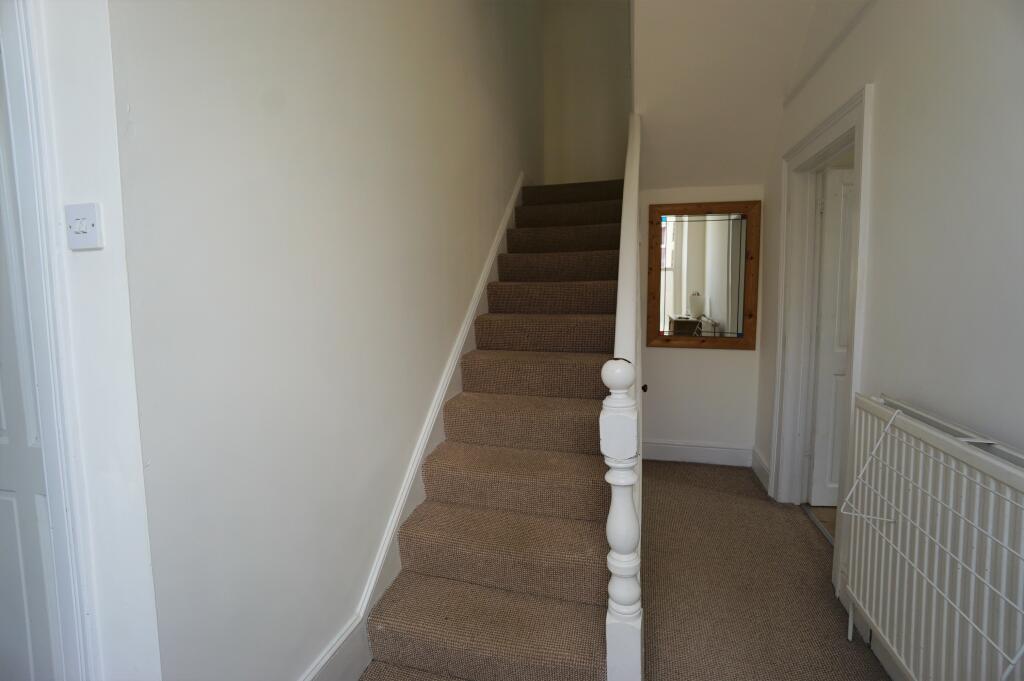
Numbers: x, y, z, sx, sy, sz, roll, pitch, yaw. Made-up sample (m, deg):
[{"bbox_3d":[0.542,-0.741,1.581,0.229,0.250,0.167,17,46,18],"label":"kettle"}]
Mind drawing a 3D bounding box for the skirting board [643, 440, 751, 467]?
[{"bbox_3d":[1.463,0.909,3.402,0.829,0.142,0.022,1,5,14],"label":"skirting board"}]

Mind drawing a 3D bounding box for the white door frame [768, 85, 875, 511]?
[{"bbox_3d":[1.637,-0.004,2.227,0.180,2.150,1.038,1,5,16],"label":"white door frame"}]

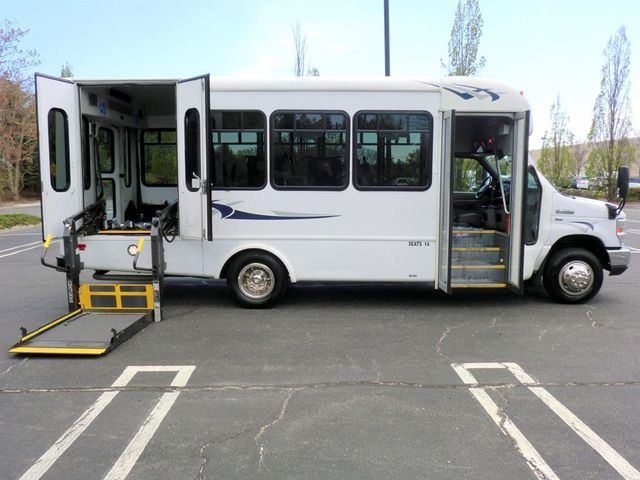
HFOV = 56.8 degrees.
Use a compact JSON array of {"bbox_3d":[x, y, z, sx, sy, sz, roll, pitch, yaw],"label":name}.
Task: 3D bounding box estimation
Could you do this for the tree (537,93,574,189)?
[{"bbox_3d":[18.900,-7.745,47.480,3.200,8.000,3.200,0,5,0],"label":"tree"}]

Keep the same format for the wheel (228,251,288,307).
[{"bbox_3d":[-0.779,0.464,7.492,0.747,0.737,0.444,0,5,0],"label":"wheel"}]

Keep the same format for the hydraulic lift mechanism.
[{"bbox_3d":[-2.364,0.267,6.406,1.131,1.333,2.222,0,5,0],"label":"hydraulic lift mechanism"}]

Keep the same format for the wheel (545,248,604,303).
[{"bbox_3d":[3.246,0.462,7.629,0.747,0.737,0.237,0,5,0],"label":"wheel"}]

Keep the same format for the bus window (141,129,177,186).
[{"bbox_3d":[-2.380,-1.307,9.498,0.949,0.939,0.061,0,5,0],"label":"bus window"}]

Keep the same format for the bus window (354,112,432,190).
[{"bbox_3d":[0.888,-1.067,7.146,0.965,0.959,0.061,0,5,0],"label":"bus window"}]

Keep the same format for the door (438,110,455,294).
[{"bbox_3d":[1.491,-0.447,6.993,0.061,2.131,0.404,0,5,0],"label":"door"}]

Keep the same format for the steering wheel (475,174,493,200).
[{"bbox_3d":[2.436,-0.797,8.814,0.091,0.404,0.394,34,4,-3],"label":"steering wheel"}]

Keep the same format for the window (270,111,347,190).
[{"bbox_3d":[-0.114,-1.073,7.145,0.959,0.954,0.061,0,5,0],"label":"window"}]

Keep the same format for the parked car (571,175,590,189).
[{"bbox_3d":[28.540,-6.255,64.691,1.820,1.600,4.600,1,5,12],"label":"parked car"}]

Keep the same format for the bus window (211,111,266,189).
[{"bbox_3d":[-1.118,-1.078,7.145,0.959,0.959,0.061,0,5,0],"label":"bus window"}]

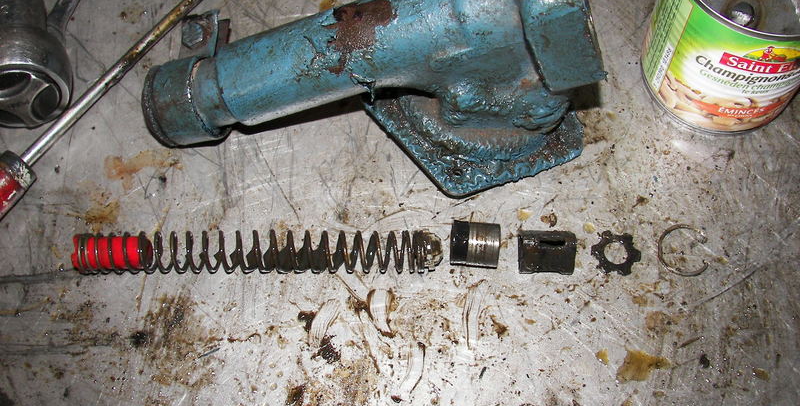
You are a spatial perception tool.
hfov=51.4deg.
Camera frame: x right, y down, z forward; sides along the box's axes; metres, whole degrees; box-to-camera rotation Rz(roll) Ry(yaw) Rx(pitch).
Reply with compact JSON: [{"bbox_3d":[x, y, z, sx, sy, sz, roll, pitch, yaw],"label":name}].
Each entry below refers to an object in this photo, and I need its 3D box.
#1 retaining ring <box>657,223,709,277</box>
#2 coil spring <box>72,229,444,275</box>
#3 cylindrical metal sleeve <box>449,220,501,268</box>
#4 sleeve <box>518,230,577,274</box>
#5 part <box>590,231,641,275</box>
[{"bbox_3d":[0.169,0.027,0.494,0.031,0.002,0.031,-2,68,4],"label":"retaining ring"},{"bbox_3d":[-0.085,0.030,0.501,0.220,0.025,0.025,-1,68,4],"label":"coil spring"},{"bbox_3d":[0.045,0.024,0.492,0.028,0.026,0.026,5,69,6],"label":"cylindrical metal sleeve"},{"bbox_3d":[0.086,0.029,0.488,0.032,0.026,0.026,1,69,5],"label":"sleeve"},{"bbox_3d":[0.129,0.029,0.496,0.029,0.003,0.029,-2,68,4],"label":"part"}]

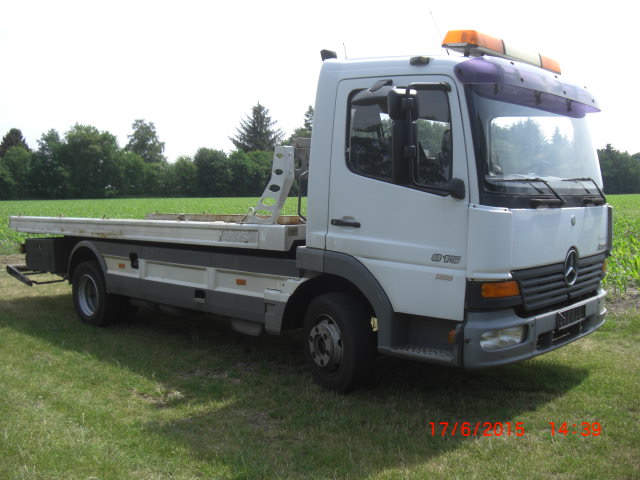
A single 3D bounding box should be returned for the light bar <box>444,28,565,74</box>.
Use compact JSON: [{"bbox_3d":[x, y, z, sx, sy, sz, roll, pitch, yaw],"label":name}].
[{"bbox_3d":[1.411,-1.410,5.189,0.290,0.150,1.290,12,11,43],"label":"light bar"}]

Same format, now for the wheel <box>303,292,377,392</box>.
[{"bbox_3d":[0.145,0.784,5.171,0.220,0.765,0.765,-2,4,-30],"label":"wheel"}]

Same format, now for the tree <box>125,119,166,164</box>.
[{"bbox_3d":[-29.334,-13.700,115.000,7.200,13.448,7.200,-1,4,-14],"label":"tree"}]

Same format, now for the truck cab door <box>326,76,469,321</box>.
[{"bbox_3d":[0.529,-0.324,4.649,1.200,1.610,0.180,4,5,43],"label":"truck cab door"}]

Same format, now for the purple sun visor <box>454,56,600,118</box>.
[{"bbox_3d":[1.603,-1.156,5.022,0.310,0.270,2.020,4,5,43],"label":"purple sun visor"}]

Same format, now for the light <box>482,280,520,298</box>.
[{"bbox_3d":[1.136,0.316,4.391,0.290,0.105,0.090,-2,4,-28],"label":"light"}]

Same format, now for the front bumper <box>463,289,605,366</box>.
[{"bbox_3d":[1.755,0.581,4.982,0.260,0.360,2.280,4,5,43],"label":"front bumper"}]

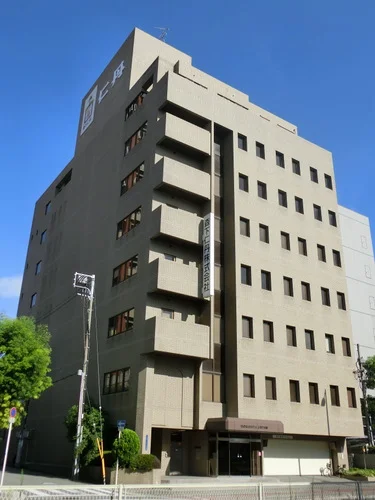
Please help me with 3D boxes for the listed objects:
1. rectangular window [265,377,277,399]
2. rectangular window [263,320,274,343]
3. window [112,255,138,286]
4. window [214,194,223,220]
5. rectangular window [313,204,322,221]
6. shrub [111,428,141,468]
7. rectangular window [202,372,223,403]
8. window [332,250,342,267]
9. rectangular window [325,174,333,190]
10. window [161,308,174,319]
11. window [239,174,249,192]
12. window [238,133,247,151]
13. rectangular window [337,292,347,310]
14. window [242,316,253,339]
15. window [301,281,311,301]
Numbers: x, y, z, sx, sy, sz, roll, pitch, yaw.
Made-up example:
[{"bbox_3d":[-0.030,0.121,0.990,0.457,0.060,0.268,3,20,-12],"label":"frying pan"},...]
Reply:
[{"bbox_3d":[5.039,8.459,30.091,0.828,1.295,0.200,16,-27,-31],"label":"rectangular window"},{"bbox_3d":[5.377,5.499,33.096,0.875,1.358,0.214,16,-27,-31],"label":"rectangular window"},{"bbox_3d":[-4.577,1.590,36.570,0.200,1.433,3.841,16,-27,-30],"label":"window"},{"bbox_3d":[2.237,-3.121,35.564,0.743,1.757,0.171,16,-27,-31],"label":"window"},{"bbox_3d":[10.132,-2.901,38.520,0.828,1.295,0.200,16,-27,-31],"label":"rectangular window"},{"bbox_3d":[-3.014,9.809,24.269,1.307,1.807,1.307,1,-23,0],"label":"shrub"},{"bbox_3d":[1.538,8.487,30.352,1.509,1.740,0.171,16,-27,-31],"label":"rectangular window"},{"bbox_3d":[12.084,0.702,40.024,0.875,1.358,0.214,16,-27,-31],"label":"window"},{"bbox_3d":[12.486,-6.052,43.622,0.891,1.382,0.150,16,-27,-31],"label":"rectangular window"},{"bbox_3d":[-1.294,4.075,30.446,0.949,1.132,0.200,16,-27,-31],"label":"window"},{"bbox_3d":[4.481,-5.380,39.770,0.904,1.482,0.200,16,-27,-30],"label":"window"},{"bbox_3d":[4.568,-9.012,41.322,0.904,1.482,0.200,16,-27,-30],"label":"window"},{"bbox_3d":[12.011,4.040,38.621,0.875,1.358,0.214,16,-27,-31],"label":"rectangular window"},{"bbox_3d":[3.677,4.810,30.599,0.828,1.295,0.200,16,-27,-31],"label":"window"},{"bbox_3d":[8.315,2.955,34.768,0.828,1.295,0.200,16,-27,-31],"label":"window"}]

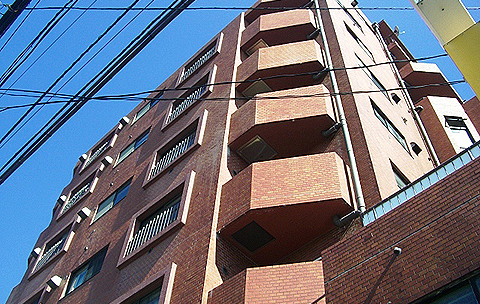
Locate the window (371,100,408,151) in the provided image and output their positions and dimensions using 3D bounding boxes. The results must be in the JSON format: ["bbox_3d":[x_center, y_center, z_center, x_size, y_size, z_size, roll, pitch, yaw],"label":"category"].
[{"bbox_3d":[4.205,-0.696,14.765,0.120,1.024,1.740,-37,-66,24],"label":"window"}]

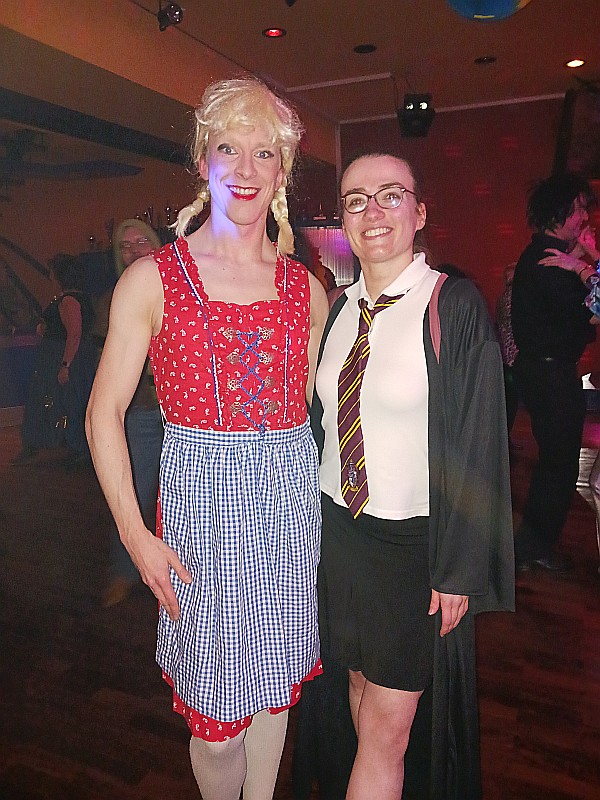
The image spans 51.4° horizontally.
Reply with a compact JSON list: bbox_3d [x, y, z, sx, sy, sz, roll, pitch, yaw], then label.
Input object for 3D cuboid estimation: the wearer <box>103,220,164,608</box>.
[{"bbox_3d":[-0.675,0.085,2.715,0.520,1.680,0.380,-1,10,-1],"label":"wearer"}]

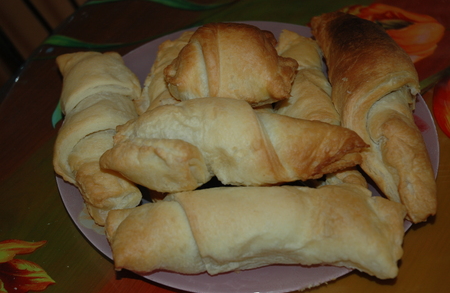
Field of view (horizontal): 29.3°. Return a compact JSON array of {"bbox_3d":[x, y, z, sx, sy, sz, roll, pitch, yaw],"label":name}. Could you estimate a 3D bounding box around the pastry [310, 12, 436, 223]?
[{"bbox_3d":[0.096,-0.026,0.550,0.053,0.047,0.174,-9,46,-6],"label":"pastry"}]

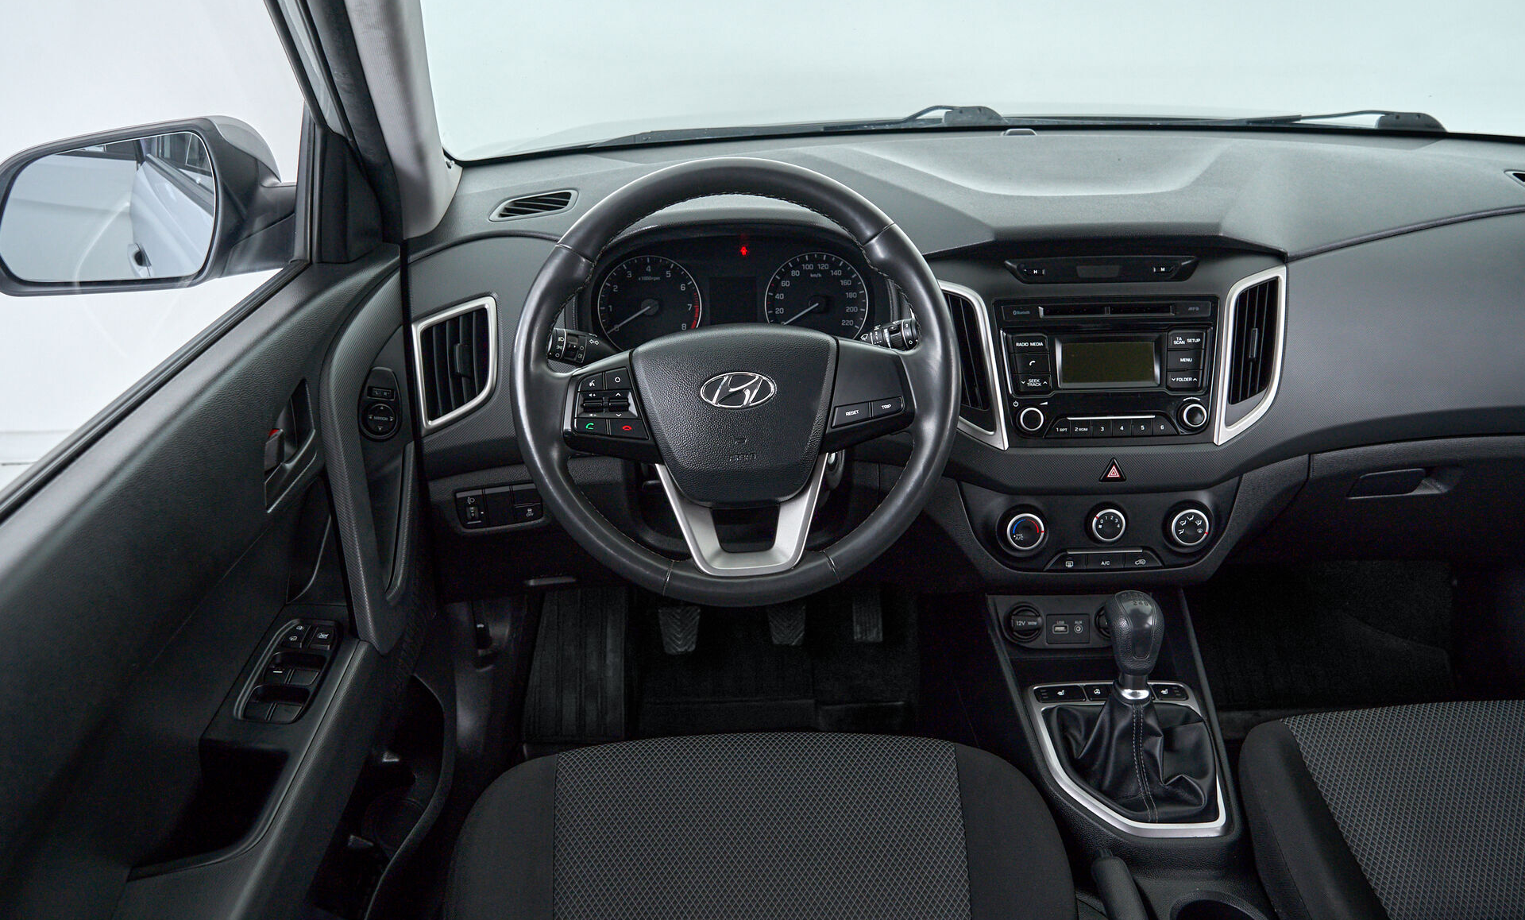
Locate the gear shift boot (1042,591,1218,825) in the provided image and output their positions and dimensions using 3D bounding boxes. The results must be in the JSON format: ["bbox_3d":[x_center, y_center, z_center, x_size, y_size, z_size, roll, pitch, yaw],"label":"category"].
[{"bbox_3d":[0.342,0.204,1.026,0.150,0.180,0.128,-1,35,-1],"label":"gear shift boot"}]

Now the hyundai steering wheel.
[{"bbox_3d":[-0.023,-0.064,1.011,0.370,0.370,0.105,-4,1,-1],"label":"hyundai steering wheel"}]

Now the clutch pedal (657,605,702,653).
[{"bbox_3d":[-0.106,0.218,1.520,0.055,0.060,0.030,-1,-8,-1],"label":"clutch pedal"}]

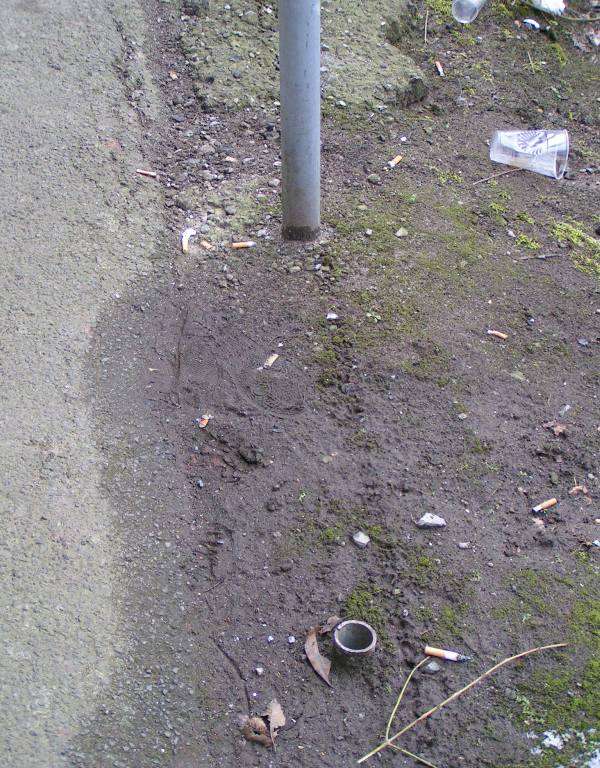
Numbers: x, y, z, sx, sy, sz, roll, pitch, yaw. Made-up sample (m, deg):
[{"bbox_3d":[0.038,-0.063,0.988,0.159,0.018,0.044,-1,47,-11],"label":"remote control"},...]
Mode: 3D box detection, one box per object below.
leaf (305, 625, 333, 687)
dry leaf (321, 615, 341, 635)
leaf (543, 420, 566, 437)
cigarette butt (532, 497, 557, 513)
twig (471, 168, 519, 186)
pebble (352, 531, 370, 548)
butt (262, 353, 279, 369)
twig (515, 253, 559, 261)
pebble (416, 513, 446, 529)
[{"bbox_3d":[0.023,0.312,1.666,0.021,0.014,0.087,-8,39,-9],"label":"leaf"},{"bbox_3d":[0.035,0.283,1.705,0.016,0.010,0.035,30,47,32],"label":"dry leaf"},{"bbox_3d":[0.347,0.061,1.982,0.033,0.009,0.026,0,38,1],"label":"leaf"},{"bbox_3d":[0.314,0.155,1.864,0.035,0.007,0.008,-20,42,-22],"label":"cigarette butt"},{"bbox_3d":[0.341,-0.357,2.514,0.101,0.005,0.006,-20,42,-22],"label":"twig"},{"bbox_3d":[0.077,0.194,1.815,0.021,0.012,0.017,4,39,6],"label":"pebble"},{"bbox_3d":[-0.042,-0.034,2.111,0.009,0.005,0.031,15,41,19],"label":"butt"},{"bbox_3d":[0.379,-0.203,2.318,0.074,0.005,0.006,-7,39,-8],"label":"twig"},{"bbox_3d":[0.166,0.173,1.841,0.037,0.012,0.015,3,38,4],"label":"pebble"}]

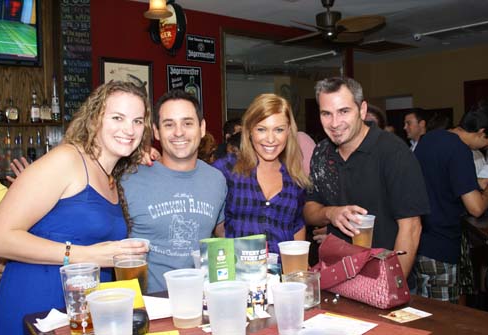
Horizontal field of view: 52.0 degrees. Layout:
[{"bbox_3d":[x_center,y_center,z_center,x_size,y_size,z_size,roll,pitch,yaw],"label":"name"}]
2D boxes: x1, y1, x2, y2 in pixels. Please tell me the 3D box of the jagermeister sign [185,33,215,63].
[{"bbox_3d":[-0.509,-1.414,6.000,0.405,0.302,0.010,-3,4,-39],"label":"jagermeister sign"}]

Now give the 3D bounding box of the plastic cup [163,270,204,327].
[{"bbox_3d":[-0.131,0.297,1.130,0.092,0.121,0.092,-1,3,0],"label":"plastic cup"}]

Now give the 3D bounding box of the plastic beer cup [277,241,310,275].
[{"bbox_3d":[0.149,0.285,1.470,0.094,0.122,0.094,-2,1,0],"label":"plastic beer cup"}]

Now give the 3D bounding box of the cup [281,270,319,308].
[{"bbox_3d":[0.150,0.307,1.276,0.067,0.076,0.067,-3,4,-37],"label":"cup"}]

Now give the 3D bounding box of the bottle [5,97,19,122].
[{"bbox_3d":[-2.047,-0.509,4.420,0.115,0.225,0.080,-2,1,-25],"label":"bottle"}]

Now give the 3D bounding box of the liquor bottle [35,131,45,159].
[{"bbox_3d":[-1.787,-0.140,4.380,0.083,0.350,0.083,-2,1,-25],"label":"liquor bottle"}]

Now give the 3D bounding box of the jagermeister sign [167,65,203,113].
[{"bbox_3d":[-0.684,-0.888,5.886,0.465,0.610,0.010,-3,4,-39],"label":"jagermeister sign"}]

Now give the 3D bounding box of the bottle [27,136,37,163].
[{"bbox_3d":[-1.844,-0.113,4.350,0.085,0.300,0.085,-2,1,-25],"label":"bottle"}]

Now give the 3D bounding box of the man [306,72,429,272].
[{"bbox_3d":[0.465,0.565,1.840,0.500,1.750,0.370,-1,1,36],"label":"man"}]

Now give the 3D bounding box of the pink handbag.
[{"bbox_3d":[0.311,0.264,1.340,0.107,0.152,0.230,-3,5,-39],"label":"pink handbag"}]

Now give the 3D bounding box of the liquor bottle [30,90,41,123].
[{"bbox_3d":[-1.899,-0.553,4.560,0.085,0.295,0.085,-2,1,-25],"label":"liquor bottle"}]

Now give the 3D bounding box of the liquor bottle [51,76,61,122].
[{"bbox_3d":[-1.732,-0.638,4.600,0.080,0.430,0.080,-2,1,-25],"label":"liquor bottle"}]

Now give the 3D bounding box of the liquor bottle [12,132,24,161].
[{"bbox_3d":[-2.139,-0.166,4.750,0.088,0.335,0.088,-3,4,-30],"label":"liquor bottle"}]

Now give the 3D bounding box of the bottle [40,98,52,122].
[{"bbox_3d":[-1.913,-0.542,4.850,0.107,0.220,0.085,-3,4,-30],"label":"bottle"}]

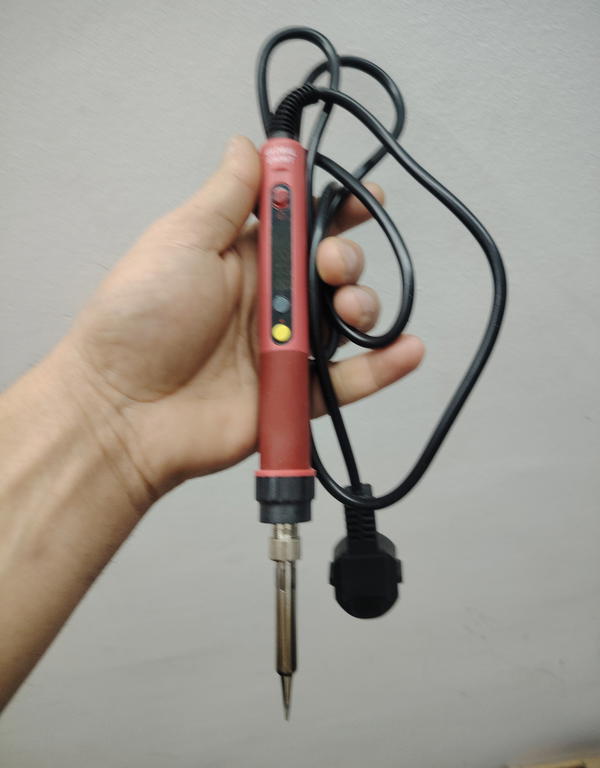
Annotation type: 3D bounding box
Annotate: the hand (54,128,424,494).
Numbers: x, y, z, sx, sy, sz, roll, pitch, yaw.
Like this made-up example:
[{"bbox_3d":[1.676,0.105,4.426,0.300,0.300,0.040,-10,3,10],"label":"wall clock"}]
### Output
[{"bbox_3d":[-0.024,-0.033,0.236,0.152,0.115,0.078,-29,4,-9],"label":"hand"}]

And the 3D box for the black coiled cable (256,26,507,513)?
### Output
[{"bbox_3d":[0.028,-0.060,0.262,0.106,0.235,0.105,0,-7,0],"label":"black coiled cable"}]

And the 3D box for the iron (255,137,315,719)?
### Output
[{"bbox_3d":[-0.006,0.010,0.217,0.024,0.227,0.024,-1,-7,3],"label":"iron"}]

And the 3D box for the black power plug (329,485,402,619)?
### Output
[{"bbox_3d":[0.035,0.088,0.297,0.038,0.076,0.042,-3,14,3],"label":"black power plug"}]

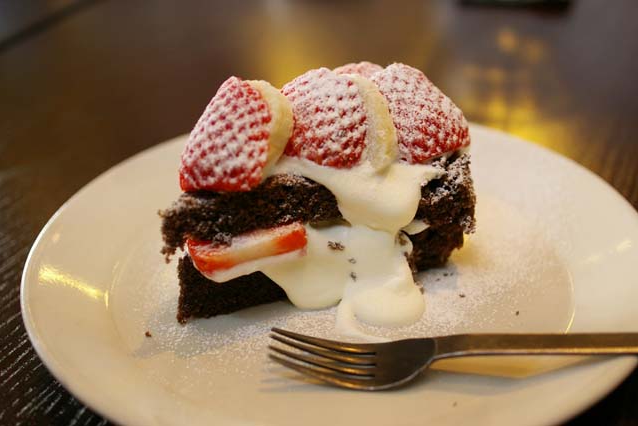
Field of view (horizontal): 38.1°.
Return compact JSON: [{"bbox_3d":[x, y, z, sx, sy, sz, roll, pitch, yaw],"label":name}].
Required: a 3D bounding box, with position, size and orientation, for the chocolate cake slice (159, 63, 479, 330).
[{"bbox_3d":[0.002,-0.010,0.359,0.121,0.077,0.074,-13,33,-18],"label":"chocolate cake slice"}]

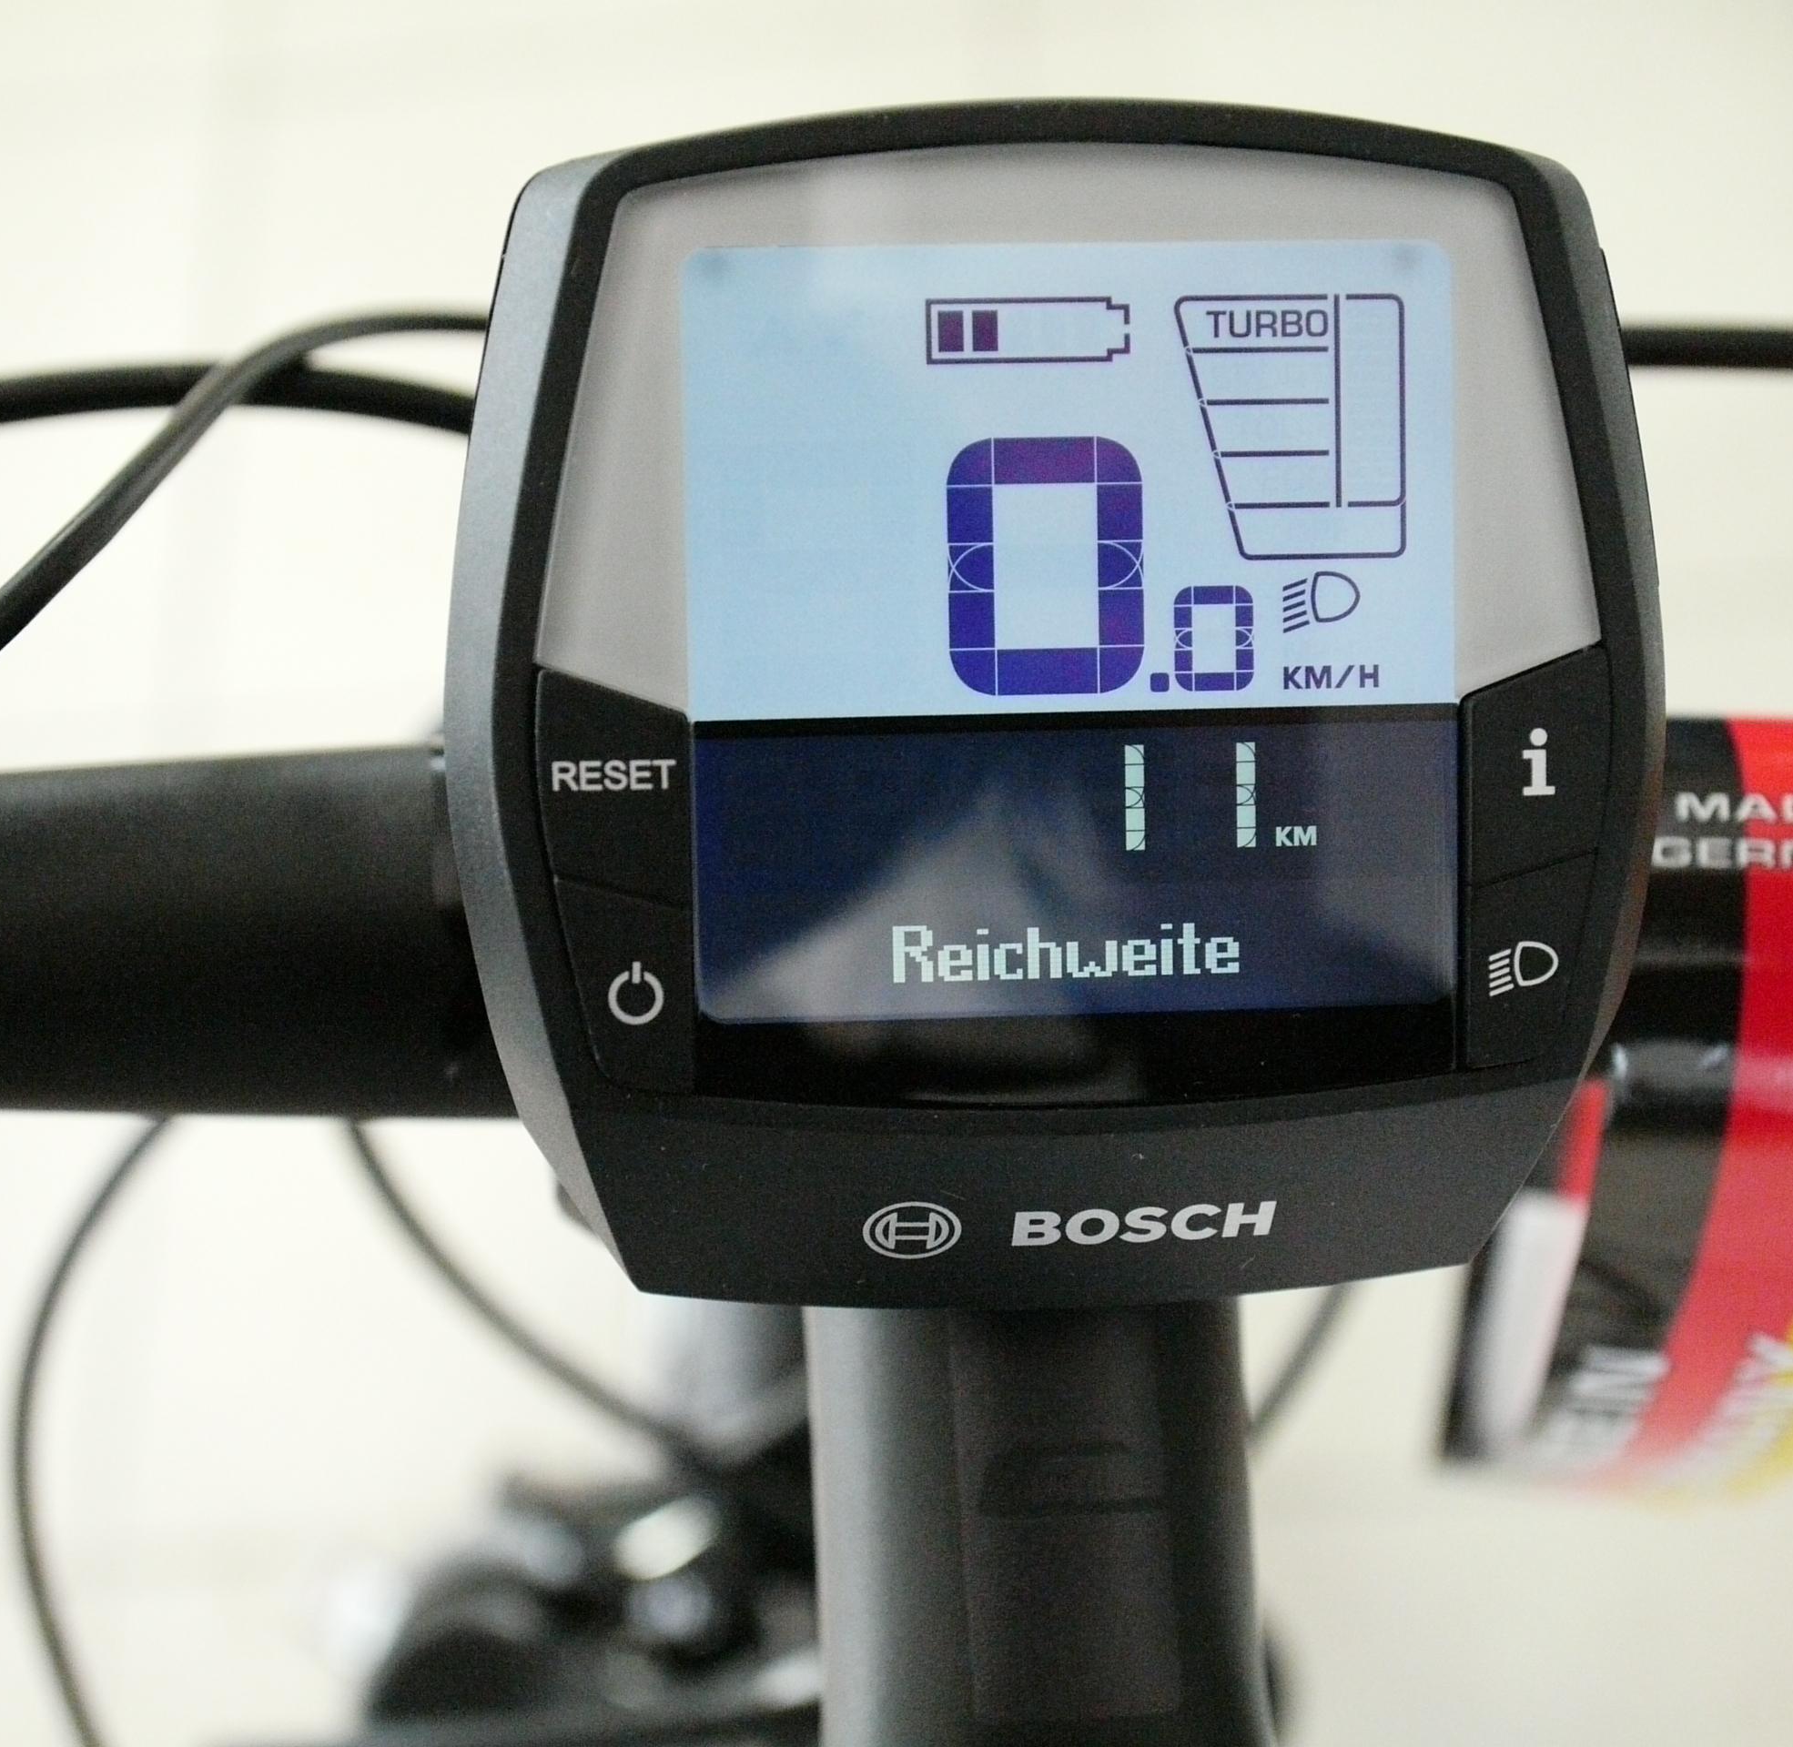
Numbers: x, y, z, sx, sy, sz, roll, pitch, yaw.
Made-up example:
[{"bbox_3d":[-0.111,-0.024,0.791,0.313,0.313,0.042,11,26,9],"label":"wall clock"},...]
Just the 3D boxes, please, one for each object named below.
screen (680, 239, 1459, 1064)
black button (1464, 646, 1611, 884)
[{"bbox_3d":[0.013,-0.018,0.263,0.058,0.004,0.059,-1,93,-5],"label":"screen"},{"bbox_3d":[0.049,-0.008,0.266,0.011,0.004,0.018,-1,93,-5],"label":"black button"}]

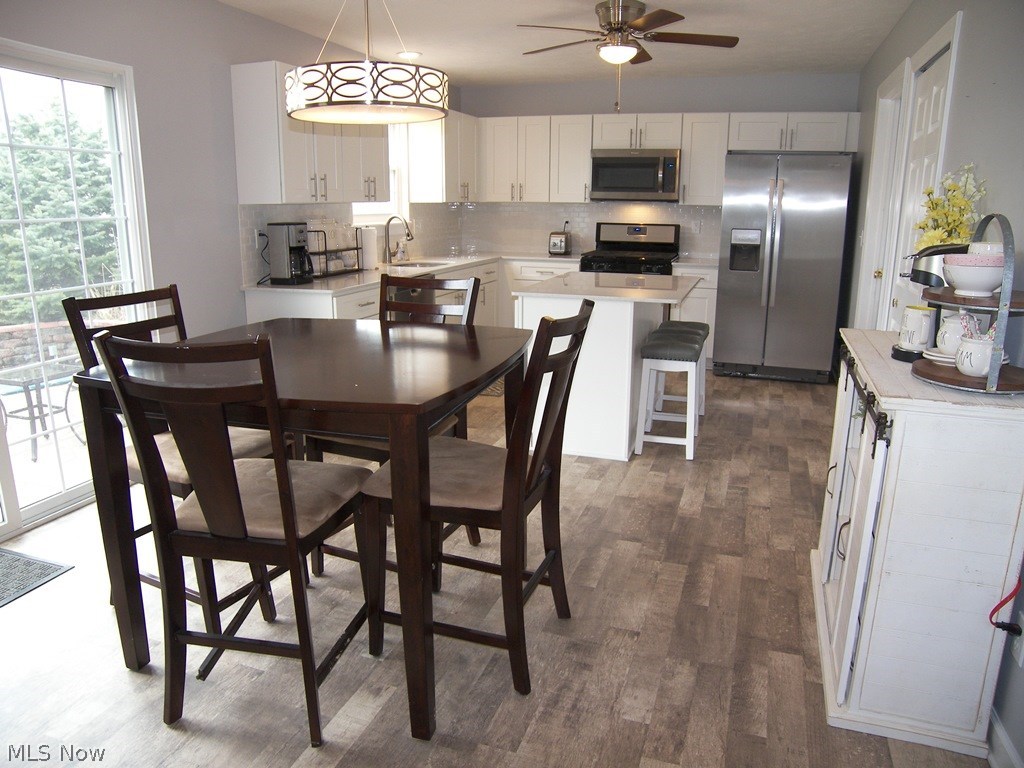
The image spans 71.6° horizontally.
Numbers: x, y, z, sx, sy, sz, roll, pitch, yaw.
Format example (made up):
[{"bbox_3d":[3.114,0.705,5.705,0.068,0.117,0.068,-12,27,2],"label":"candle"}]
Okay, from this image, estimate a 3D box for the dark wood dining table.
[{"bbox_3d":[-0.578,0.341,2.404,1.129,0.931,1.129,4,15,15],"label":"dark wood dining table"}]

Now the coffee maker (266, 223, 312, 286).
[{"bbox_3d":[-1.319,-0.776,4.236,0.220,0.354,0.185,5,15,18],"label":"coffee maker"}]

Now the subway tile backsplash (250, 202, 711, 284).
[{"bbox_3d":[0.143,-1.109,5.336,2.565,0.495,3.338,5,15,19],"label":"subway tile backsplash"}]

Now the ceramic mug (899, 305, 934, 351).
[{"bbox_3d":[1.218,-0.163,2.118,0.094,0.122,0.128,2,15,5],"label":"ceramic mug"}]

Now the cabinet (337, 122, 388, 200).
[{"bbox_3d":[-1.153,-1.628,4.868,0.327,0.753,0.648,5,15,19],"label":"cabinet"}]

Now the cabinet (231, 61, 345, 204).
[{"bbox_3d":[-1.301,-1.432,4.159,0.314,0.756,0.602,5,15,18],"label":"cabinet"}]

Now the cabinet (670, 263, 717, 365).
[{"bbox_3d":[1.605,-0.632,6.274,0.374,0.914,0.640,5,15,18],"label":"cabinet"}]

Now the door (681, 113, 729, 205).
[{"bbox_3d":[1.632,-1.922,6.067,0.382,0.753,0.040,5,15,19],"label":"door"}]

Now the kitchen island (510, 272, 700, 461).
[{"bbox_3d":[0.602,-0.143,4.316,0.896,0.924,1.208,5,15,19],"label":"kitchen island"}]

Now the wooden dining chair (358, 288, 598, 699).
[{"bbox_3d":[-0.107,0.305,2.208,0.589,1.104,0.475,5,15,19],"label":"wooden dining chair"}]

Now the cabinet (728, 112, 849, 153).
[{"bbox_3d":[2.267,-2.067,5.861,0.922,0.305,0.329,5,15,18],"label":"cabinet"}]

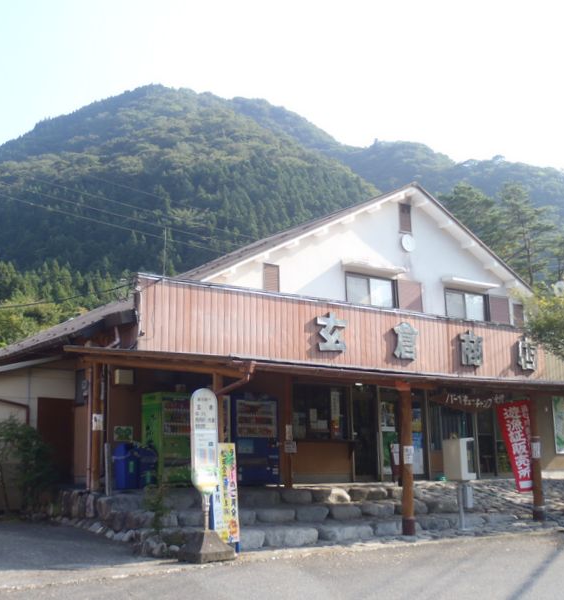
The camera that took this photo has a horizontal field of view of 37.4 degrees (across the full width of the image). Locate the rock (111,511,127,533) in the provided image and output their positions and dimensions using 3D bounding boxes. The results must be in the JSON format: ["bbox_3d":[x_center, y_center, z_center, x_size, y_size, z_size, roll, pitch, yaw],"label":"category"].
[{"bbox_3d":[-2.397,3.248,12.200,0.210,0.310,0.220,7,-13,-37],"label":"rock"}]

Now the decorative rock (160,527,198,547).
[{"bbox_3d":[-1.476,3.404,11.990,0.500,0.260,0.360,8,-13,-37],"label":"decorative rock"}]

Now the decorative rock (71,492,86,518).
[{"bbox_3d":[-3.449,3.483,14.100,0.200,0.430,0.220,7,-13,-37],"label":"decorative rock"}]

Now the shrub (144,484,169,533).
[{"bbox_3d":[-1.840,3.057,12.200,0.340,0.690,0.340,7,-13,-37],"label":"shrub"}]

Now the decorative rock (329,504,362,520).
[{"bbox_3d":[1.118,3.737,14.646,0.580,0.260,0.360,8,-13,-37],"label":"decorative rock"}]

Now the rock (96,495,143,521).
[{"bbox_3d":[-2.441,3.117,12.500,0.580,0.340,0.420,7,-13,-37],"label":"rock"}]

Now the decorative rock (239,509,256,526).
[{"bbox_3d":[-0.543,3.425,13.100,0.360,0.270,0.330,7,-13,-37],"label":"decorative rock"}]

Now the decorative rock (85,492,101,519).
[{"bbox_3d":[-3.062,3.317,13.442,0.200,0.390,0.240,8,-13,-37],"label":"decorative rock"}]

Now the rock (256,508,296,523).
[{"bbox_3d":[-0.088,3.445,13.300,0.580,0.220,0.360,7,-13,-37],"label":"rock"}]

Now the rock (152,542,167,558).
[{"bbox_3d":[-1.691,3.457,11.486,0.160,0.210,0.170,8,-13,-37],"label":"rock"}]

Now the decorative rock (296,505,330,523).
[{"bbox_3d":[0.537,3.632,14.172,0.580,0.280,0.360,8,-13,-37],"label":"decorative rock"}]

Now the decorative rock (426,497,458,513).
[{"bbox_3d":[3.122,3.974,16.183,0.620,0.280,0.370,8,-13,-37],"label":"decorative rock"}]

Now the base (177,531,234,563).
[{"bbox_3d":[-1.037,3.333,11.280,0.550,0.400,0.550,9,-14,-40],"label":"base"}]

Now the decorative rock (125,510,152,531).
[{"bbox_3d":[-2.154,3.286,12.400,0.340,0.280,0.280,7,-13,-37],"label":"decorative rock"}]

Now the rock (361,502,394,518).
[{"bbox_3d":[1.630,3.593,14.200,0.500,0.250,0.360,7,-13,-37],"label":"rock"}]

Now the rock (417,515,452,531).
[{"bbox_3d":[2.817,4.106,15.368,0.670,0.260,0.390,8,-13,-37],"label":"rock"}]

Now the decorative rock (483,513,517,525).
[{"bbox_3d":[4.317,4.333,16.512,0.700,0.210,0.380,8,-13,-37],"label":"decorative rock"}]

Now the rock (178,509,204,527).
[{"bbox_3d":[-1.392,3.341,12.793,0.400,0.260,0.330,8,-13,-37],"label":"rock"}]

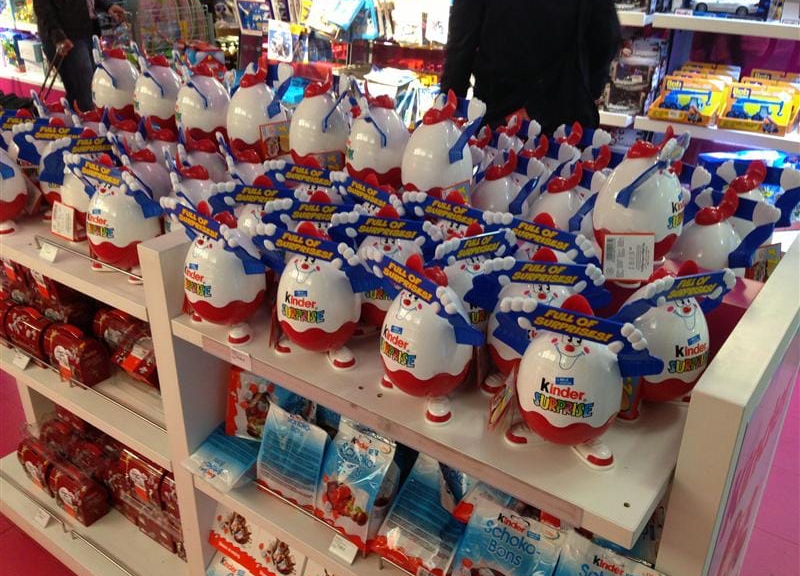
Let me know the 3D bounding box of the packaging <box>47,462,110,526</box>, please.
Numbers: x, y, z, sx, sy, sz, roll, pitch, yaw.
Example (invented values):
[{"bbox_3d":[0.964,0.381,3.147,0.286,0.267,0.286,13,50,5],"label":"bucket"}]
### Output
[{"bbox_3d":[-0.781,0.487,1.875,0.127,0.138,0.077,18,31,32],"label":"packaging"}]

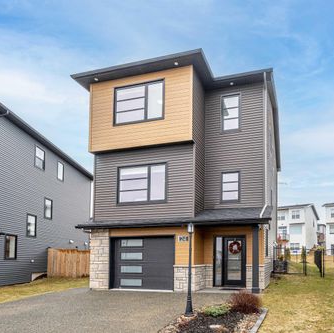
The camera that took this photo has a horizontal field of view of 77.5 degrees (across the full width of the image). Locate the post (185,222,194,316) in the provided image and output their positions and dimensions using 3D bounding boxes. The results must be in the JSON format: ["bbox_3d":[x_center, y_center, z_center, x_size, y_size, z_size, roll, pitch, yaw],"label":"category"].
[{"bbox_3d":[0.560,2.530,5.200,0.180,2.300,0.180,-1,-8,8],"label":"post"}]

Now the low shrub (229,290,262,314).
[{"bbox_3d":[2.100,3.630,5.600,0.750,0.520,0.700,-1,-8,8],"label":"low shrub"}]

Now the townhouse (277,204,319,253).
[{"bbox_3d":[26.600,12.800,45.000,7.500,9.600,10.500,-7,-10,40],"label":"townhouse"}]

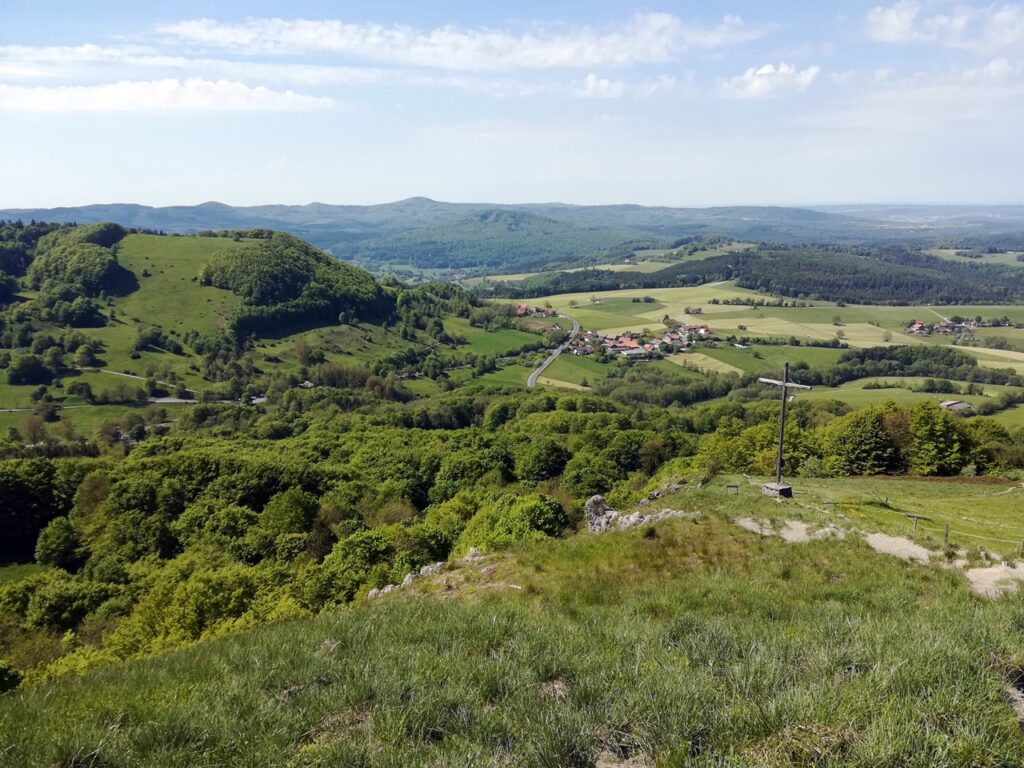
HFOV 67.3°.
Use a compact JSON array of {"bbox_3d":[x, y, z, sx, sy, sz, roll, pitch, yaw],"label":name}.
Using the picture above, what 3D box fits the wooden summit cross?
[{"bbox_3d":[15.169,2.567,42.970,1.000,7.620,3.000,-13,18,-42],"label":"wooden summit cross"}]

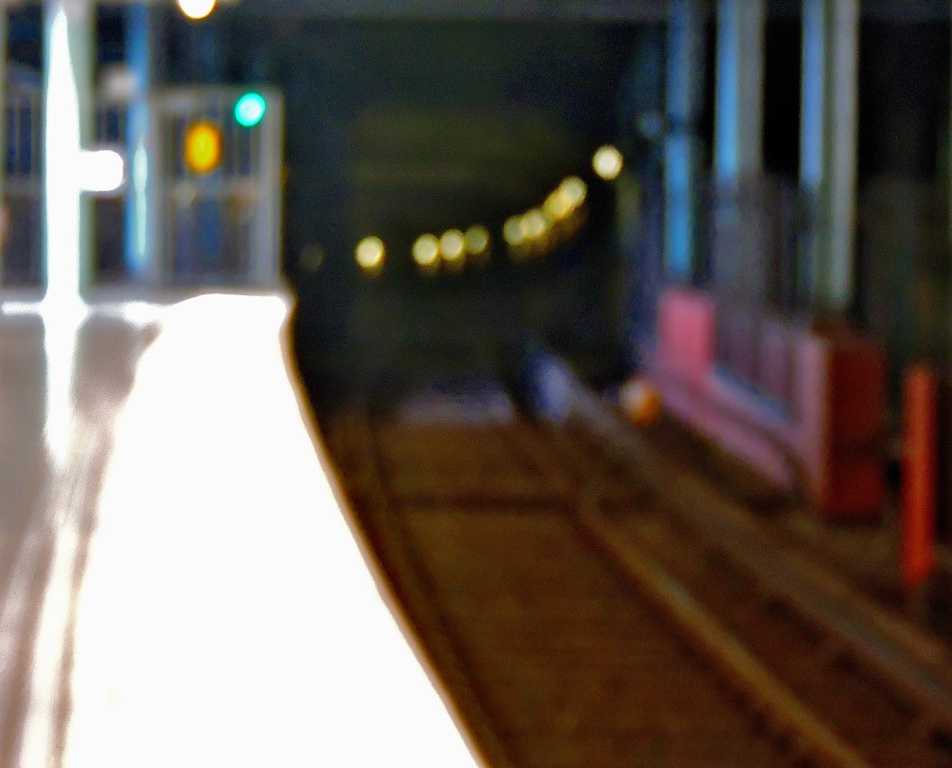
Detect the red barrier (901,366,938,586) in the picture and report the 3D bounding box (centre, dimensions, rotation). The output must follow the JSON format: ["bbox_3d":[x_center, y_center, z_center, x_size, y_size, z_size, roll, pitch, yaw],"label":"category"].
[{"bbox_3d":[2.946,0.622,33.368,0.230,1.460,0.230,0,2,0],"label":"red barrier"}]

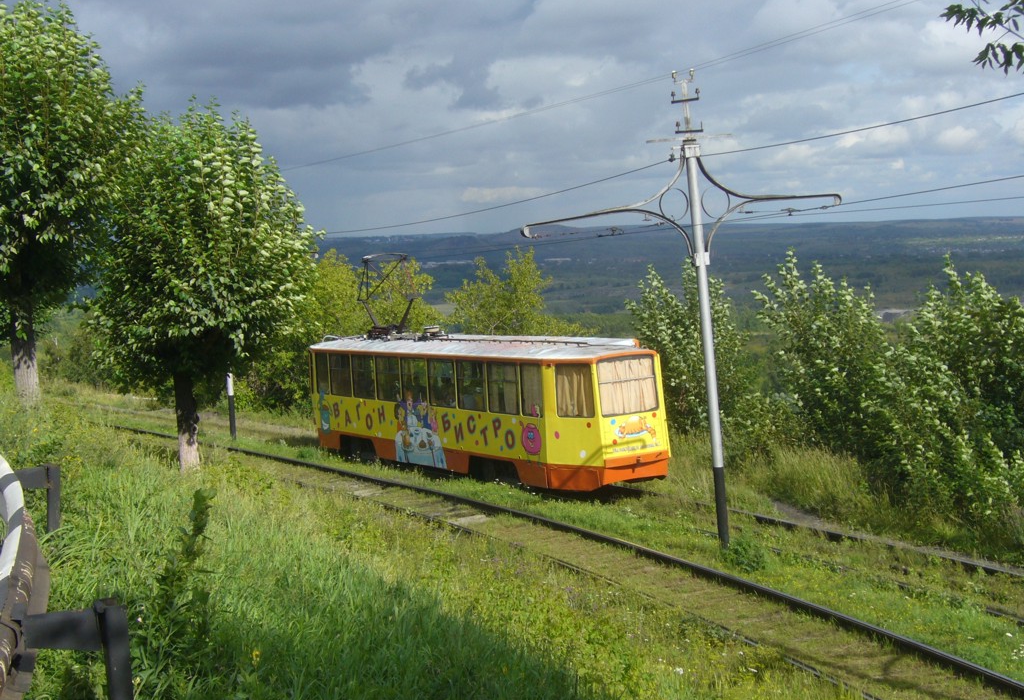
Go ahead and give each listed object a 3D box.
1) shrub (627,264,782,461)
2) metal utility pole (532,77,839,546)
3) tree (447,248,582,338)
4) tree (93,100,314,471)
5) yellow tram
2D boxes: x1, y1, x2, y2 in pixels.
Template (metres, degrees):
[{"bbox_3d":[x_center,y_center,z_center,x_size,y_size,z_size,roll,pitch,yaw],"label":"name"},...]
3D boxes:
[{"bbox_3d":[4.700,0.350,39.500,3.800,4.700,3.500,-3,4,0],"label":"shrub"},{"bbox_3d":[3.040,-0.570,25.800,6.500,7.700,0.400,-7,5,-30],"label":"metal utility pole"},{"bbox_3d":[0.100,-0.300,49.500,4.200,5.600,4.000,-3,4,0],"label":"tree"},{"bbox_3d":[-7.650,-1.600,40.600,5.500,9.100,5.500,-3,4,0],"label":"tree"},{"bbox_3d":[-1.120,1.295,38.520,2.600,3.180,15.100,-5,3,-28],"label":"yellow tram"}]

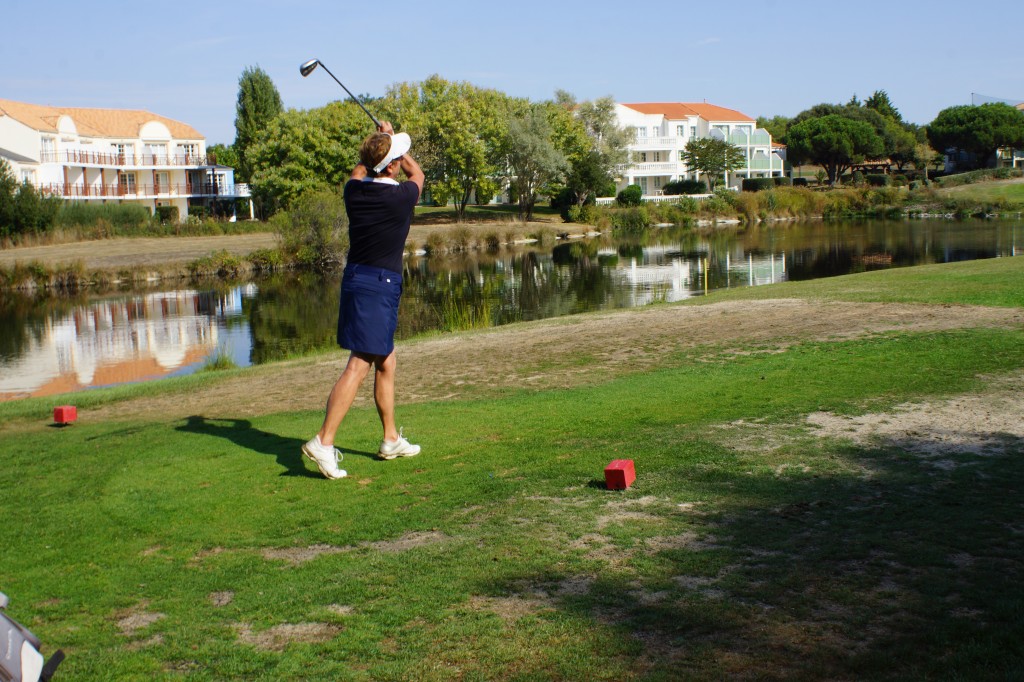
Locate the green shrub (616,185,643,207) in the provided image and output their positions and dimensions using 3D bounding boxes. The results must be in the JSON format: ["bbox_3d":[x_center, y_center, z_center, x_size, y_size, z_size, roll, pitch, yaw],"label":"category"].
[{"bbox_3d":[12.201,-15.056,124.000,2.700,2.300,2.600,-2,6,0],"label":"green shrub"}]

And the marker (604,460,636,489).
[{"bbox_3d":[0.489,0.602,5.393,0.097,0.097,0.097,-2,19,32],"label":"marker"}]

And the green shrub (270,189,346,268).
[{"bbox_3d":[-9.096,-5.135,55.000,4.000,3.800,3.600,-2,7,0],"label":"green shrub"}]

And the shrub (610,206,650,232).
[{"bbox_3d":[9.923,-10.174,100.000,3.300,2.200,2.800,-2,7,0],"label":"shrub"}]

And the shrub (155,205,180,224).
[{"bbox_3d":[-30.002,-11.017,104.000,2.300,1.750,1.900,-4,7,-11],"label":"shrub"}]

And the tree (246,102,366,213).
[{"bbox_3d":[-16.953,-15.088,99.000,10.200,9.400,9.600,-2,6,0],"label":"tree"}]

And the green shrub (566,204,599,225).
[{"bbox_3d":[5.904,-10.593,100.000,2.600,1.700,2.200,-2,7,0],"label":"green shrub"}]

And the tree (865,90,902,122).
[{"bbox_3d":[52.742,-28.827,170.000,6.200,13.400,6.000,-2,6,0],"label":"tree"}]

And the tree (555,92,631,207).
[{"bbox_3d":[8.181,-18.664,117.000,7.300,11.100,7.000,-2,6,0],"label":"tree"}]

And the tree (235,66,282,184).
[{"bbox_3d":[-27.644,-21.994,131.000,5.400,16.200,5.300,-2,6,0],"label":"tree"}]

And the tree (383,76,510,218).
[{"bbox_3d":[-5.814,-17.176,106.000,10.800,12.000,9.500,-2,7,0],"label":"tree"}]

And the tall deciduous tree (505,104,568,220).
[{"bbox_3d":[2.093,-15.246,102.000,5.500,9.900,5.200,-2,7,0],"label":"tall deciduous tree"}]

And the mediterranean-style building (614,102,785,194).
[{"bbox_3d":[19.469,-19.988,124.000,16.000,9.300,10.500,-5,7,-22],"label":"mediterranean-style building"}]

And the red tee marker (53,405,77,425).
[{"bbox_3d":[-2.970,0.489,7.954,0.097,0.097,0.097,2,6,35],"label":"red tee marker"}]

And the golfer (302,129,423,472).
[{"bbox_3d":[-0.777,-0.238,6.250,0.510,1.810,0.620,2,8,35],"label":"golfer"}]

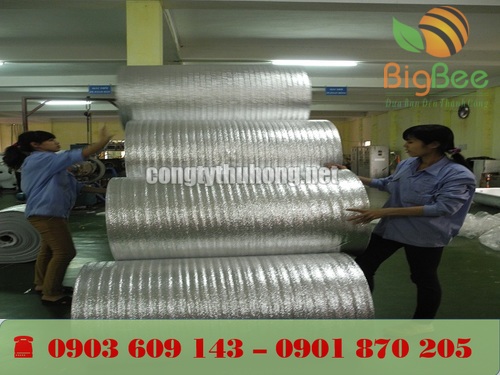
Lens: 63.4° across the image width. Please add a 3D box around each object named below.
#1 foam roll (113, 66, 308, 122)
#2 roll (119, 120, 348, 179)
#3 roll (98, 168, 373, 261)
[{"bbox_3d":[-0.287,-0.757,3.470,1.550,0.550,0.550,0,3,-3],"label":"foam roll"},{"bbox_3d":[-0.125,-0.258,3.170,1.570,0.545,0.545,0,4,-4],"label":"roll"},{"bbox_3d":[-0.069,0.185,2.680,1.580,0.550,0.550,0,4,0],"label":"roll"}]

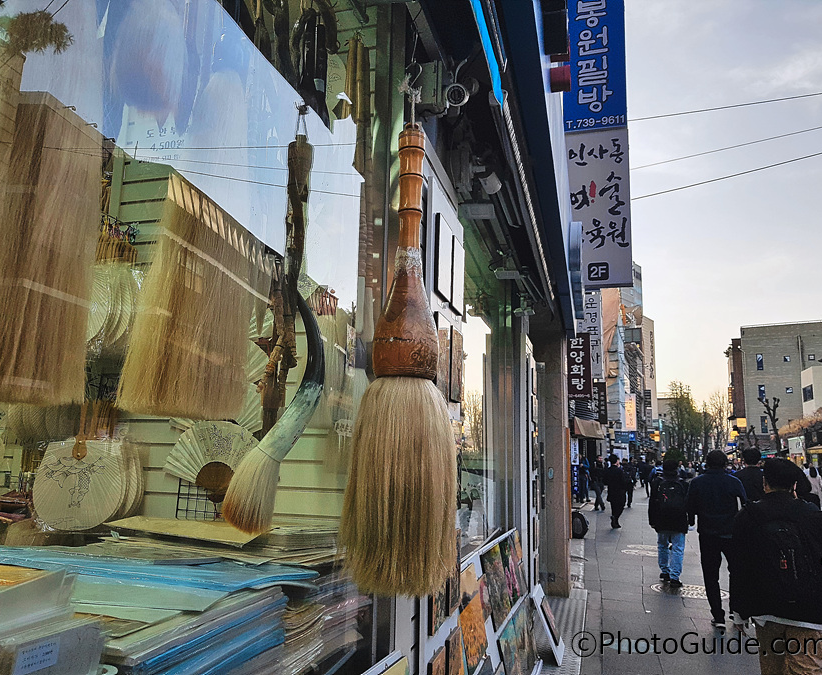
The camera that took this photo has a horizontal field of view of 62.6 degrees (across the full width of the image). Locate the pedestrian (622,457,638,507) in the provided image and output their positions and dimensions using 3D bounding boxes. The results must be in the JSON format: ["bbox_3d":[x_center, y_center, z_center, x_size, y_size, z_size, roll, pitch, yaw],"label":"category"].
[{"bbox_3d":[7.792,5.153,24.093,0.500,1.760,0.420,-4,-11,27],"label":"pedestrian"}]

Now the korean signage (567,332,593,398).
[{"bbox_3d":[4.701,0.817,18.954,0.760,1.911,0.180,-2,-10,17],"label":"korean signage"}]

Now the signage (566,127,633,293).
[{"bbox_3d":[2.385,-1.641,8.667,0.815,2.072,0.180,-1,-10,14],"label":"signage"}]

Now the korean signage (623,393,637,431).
[{"bbox_3d":[14.333,4.882,44.000,0.750,2.400,0.200,-1,-10,15],"label":"korean signage"}]

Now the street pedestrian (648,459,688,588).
[{"bbox_3d":[3.389,2.456,8.989,0.520,1.644,0.480,-2,-10,17],"label":"street pedestrian"}]

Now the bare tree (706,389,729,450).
[{"bbox_3d":[25.521,7.988,55.973,2.300,7.370,2.300,-1,-10,16],"label":"bare tree"}]

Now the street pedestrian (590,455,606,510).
[{"bbox_3d":[5.829,4.545,21.144,0.510,1.685,0.500,0,-10,8],"label":"street pedestrian"}]

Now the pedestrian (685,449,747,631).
[{"bbox_3d":[3.106,2.045,6.957,0.560,1.764,0.460,-2,-10,18],"label":"pedestrian"}]

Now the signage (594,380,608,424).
[{"bbox_3d":[6.405,2.217,22.857,0.445,1.413,0.150,-2,-10,18],"label":"signage"}]

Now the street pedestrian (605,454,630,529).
[{"bbox_3d":[5.096,3.801,16.776,0.540,1.770,0.480,-7,-13,39],"label":"street pedestrian"}]

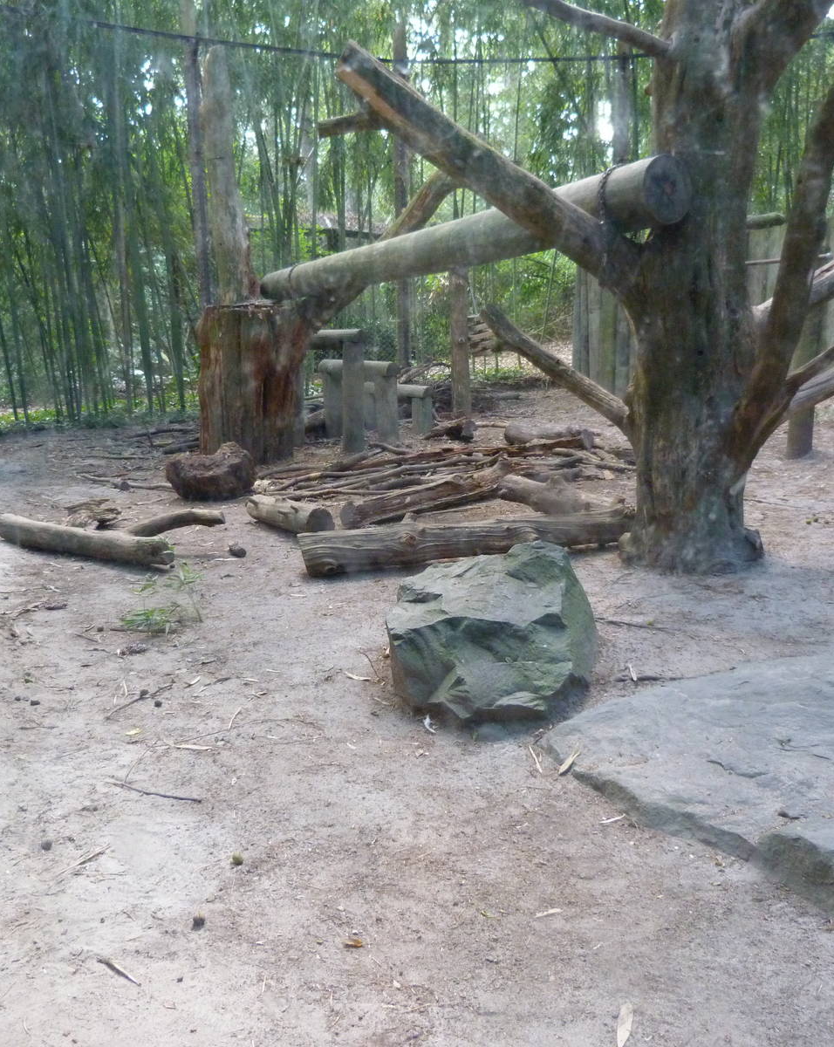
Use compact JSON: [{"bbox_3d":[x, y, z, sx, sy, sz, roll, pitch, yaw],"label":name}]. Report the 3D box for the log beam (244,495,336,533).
[{"bbox_3d":[-0.970,-0.074,7.656,0.726,0.210,0.210,7,13,36],"label":"log beam"}]

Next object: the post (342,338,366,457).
[{"bbox_3d":[-0.779,-1.519,12.269,0.260,1.370,0.260,0,10,0],"label":"post"}]

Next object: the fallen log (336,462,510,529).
[{"bbox_3d":[0.115,-0.246,8.271,0.280,0.310,1.871,9,14,41],"label":"fallen log"}]

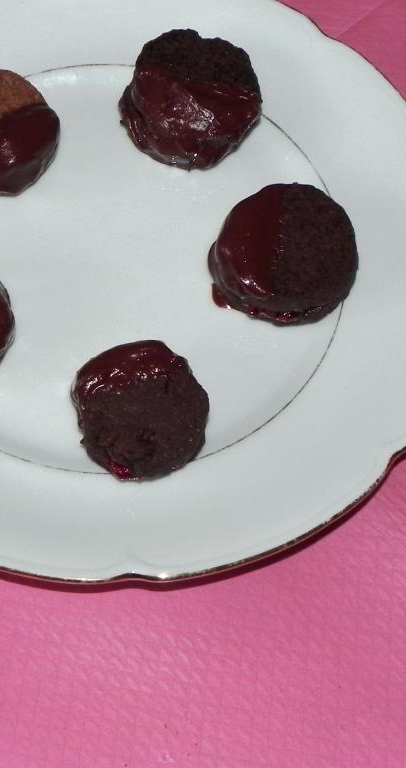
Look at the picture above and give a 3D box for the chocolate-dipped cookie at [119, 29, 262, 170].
[{"bbox_3d":[-0.005,-0.105,0.447,0.052,0.018,0.056,2,64,-4],"label":"chocolate-dipped cookie"}]

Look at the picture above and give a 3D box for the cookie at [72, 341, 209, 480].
[{"bbox_3d":[-0.020,0.008,0.395,0.045,0.013,0.047,2,64,-4],"label":"cookie"}]

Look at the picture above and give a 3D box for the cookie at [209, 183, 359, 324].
[{"bbox_3d":[0.028,-0.046,0.424,0.052,0.014,0.053,2,64,-4],"label":"cookie"}]

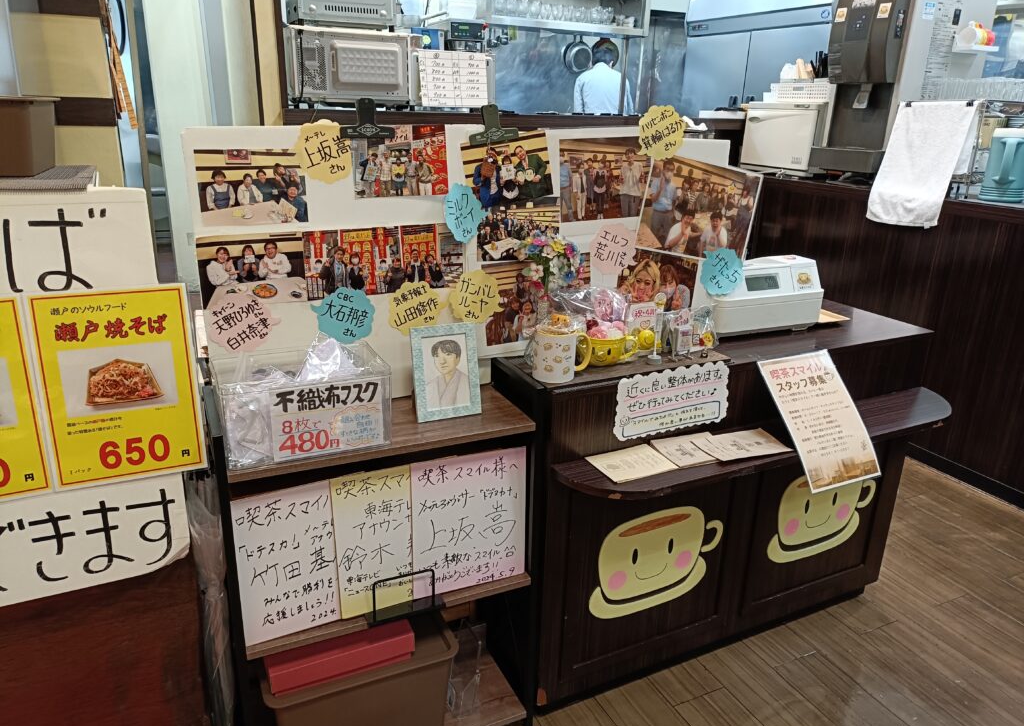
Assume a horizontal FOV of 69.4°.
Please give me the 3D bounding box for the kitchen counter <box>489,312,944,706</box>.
[{"bbox_3d":[0.530,0.332,1.894,1.150,0.795,0.590,-8,21,-26],"label":"kitchen counter"}]

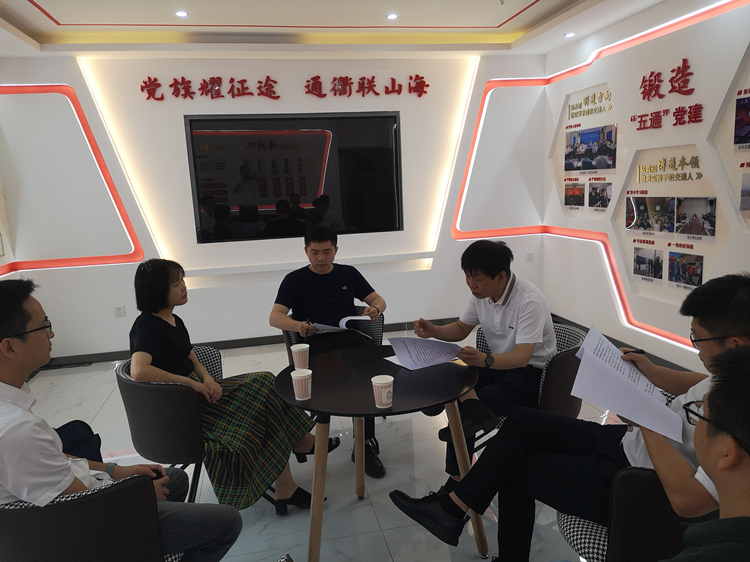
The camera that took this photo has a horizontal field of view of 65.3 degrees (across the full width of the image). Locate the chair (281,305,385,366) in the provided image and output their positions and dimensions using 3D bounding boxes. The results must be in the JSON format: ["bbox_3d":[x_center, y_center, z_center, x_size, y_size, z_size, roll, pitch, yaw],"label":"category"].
[{"bbox_3d":[-0.224,0.577,3.372,0.580,0.760,0.570,-7,11,-26],"label":"chair"}]

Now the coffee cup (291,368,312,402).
[{"bbox_3d":[-0.260,0.376,2.103,0.079,0.090,0.079,-5,10,-12],"label":"coffee cup"}]

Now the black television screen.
[{"bbox_3d":[-0.685,-0.956,5.354,1.920,1.110,0.070,-5,10,-12],"label":"black television screen"}]

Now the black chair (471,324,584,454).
[{"bbox_3d":[0.771,0.628,2.811,0.570,0.760,0.570,-7,11,-26],"label":"black chair"}]

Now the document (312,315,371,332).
[{"bbox_3d":[-0.170,0.220,2.953,0.280,0.090,0.240,-5,3,-12],"label":"document"}]

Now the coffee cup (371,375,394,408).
[{"bbox_3d":[0.029,0.381,1.992,0.079,0.092,0.079,-3,10,0],"label":"coffee cup"}]

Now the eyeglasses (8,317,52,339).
[{"bbox_3d":[-1.016,0.141,1.666,0.145,0.045,0.142,-18,17,-38],"label":"eyeglasses"}]

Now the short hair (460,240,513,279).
[{"bbox_3d":[0.476,-0.075,2.472,0.220,0.185,0.180,-28,21,-28],"label":"short hair"}]

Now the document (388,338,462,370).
[{"bbox_3d":[0.234,0.283,2.450,0.290,0.050,0.210,-14,38,-25],"label":"document"}]

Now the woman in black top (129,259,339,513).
[{"bbox_3d":[-0.600,0.491,2.602,0.880,1.220,0.490,-4,10,-6],"label":"woman in black top"}]

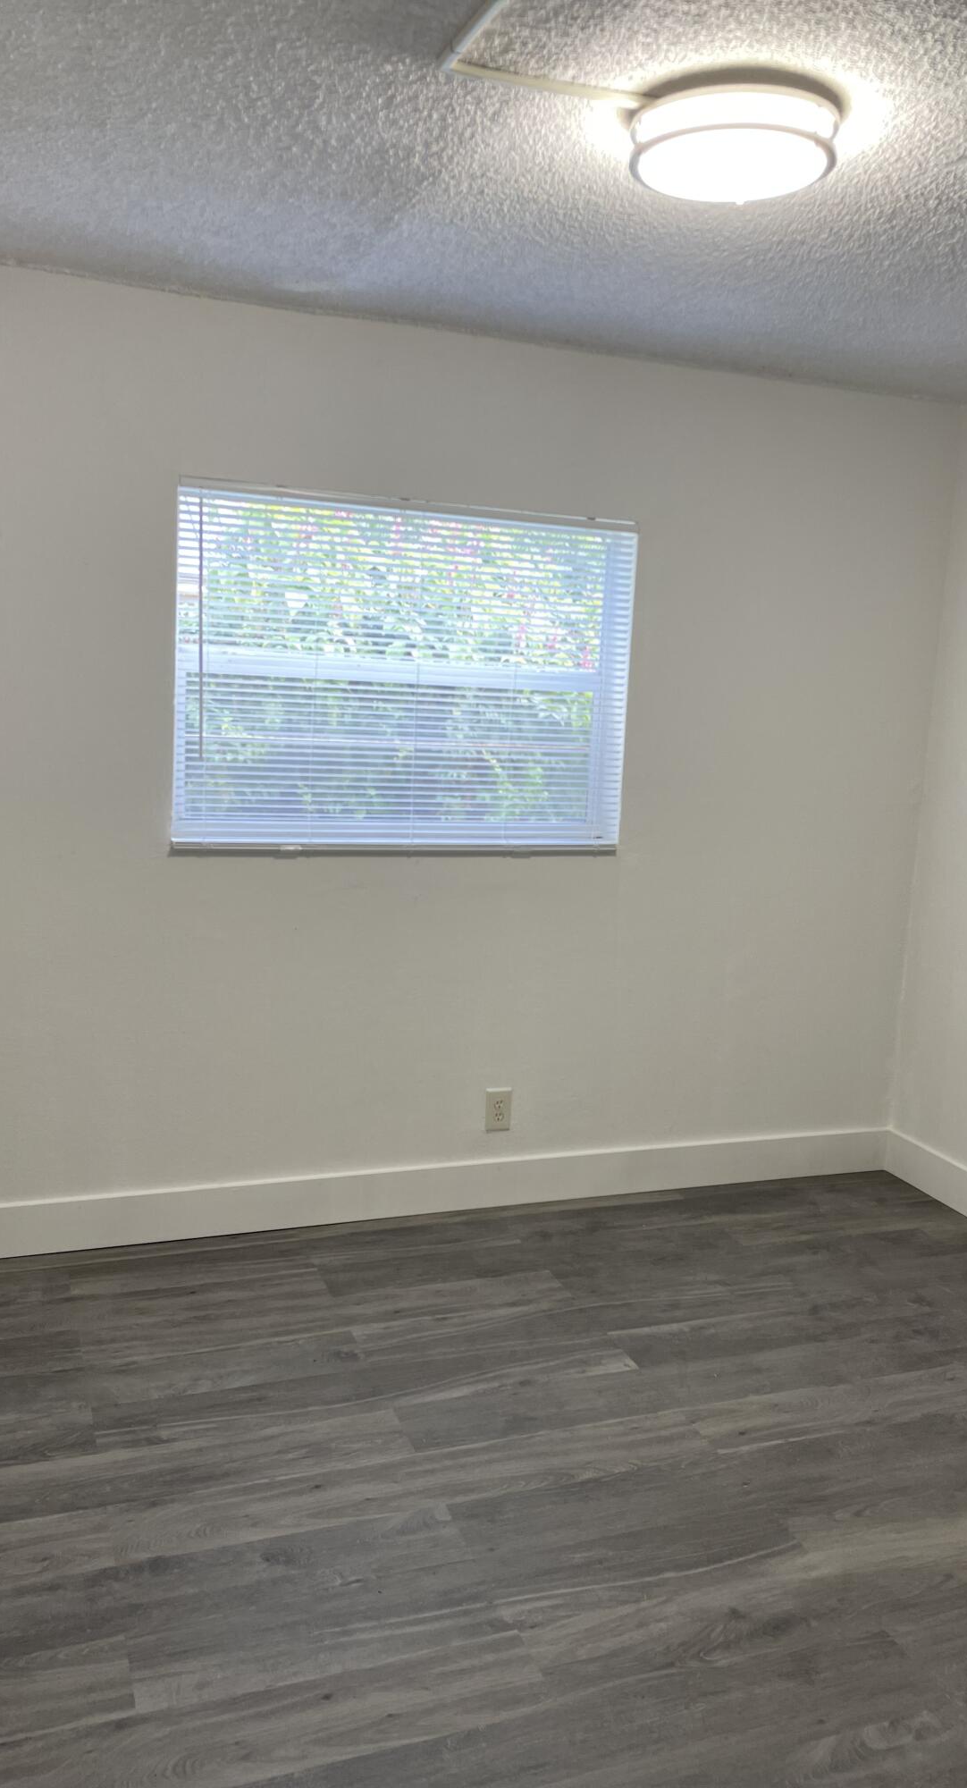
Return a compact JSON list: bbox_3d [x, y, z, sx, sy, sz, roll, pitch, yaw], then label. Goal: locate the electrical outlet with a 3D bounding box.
[{"bbox_3d":[0.046,0.639,3.971,0.076,0.124,0.012,-1,10,-21],"label":"electrical outlet"}]

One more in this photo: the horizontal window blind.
[{"bbox_3d":[-0.198,-0.592,3.691,1.287,0.923,0.100,-1,10,-21],"label":"horizontal window blind"}]

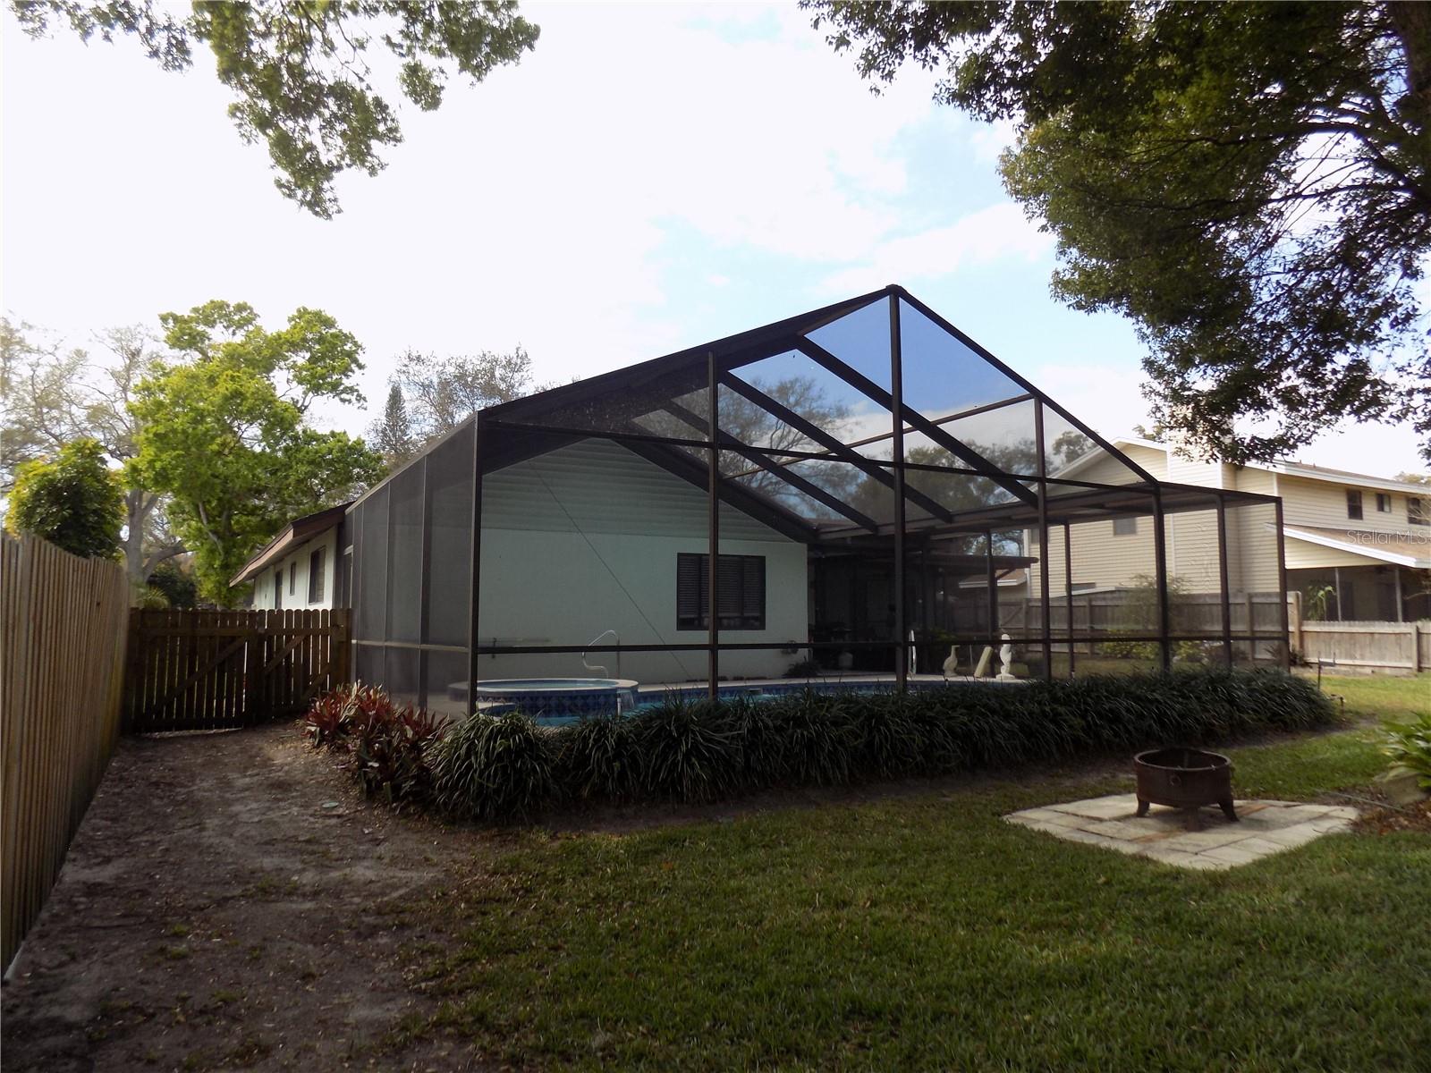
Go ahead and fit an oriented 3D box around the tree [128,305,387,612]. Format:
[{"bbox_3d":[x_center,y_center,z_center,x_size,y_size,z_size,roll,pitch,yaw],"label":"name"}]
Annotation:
[{"bbox_3d":[-16.907,-2.033,34.375,9.101,13.400,9.101,2,-6,-26],"label":"tree"}]

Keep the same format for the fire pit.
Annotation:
[{"bbox_3d":[3.285,1.770,6.618,0.690,0.425,0.690,-3,-6,26],"label":"fire pit"}]

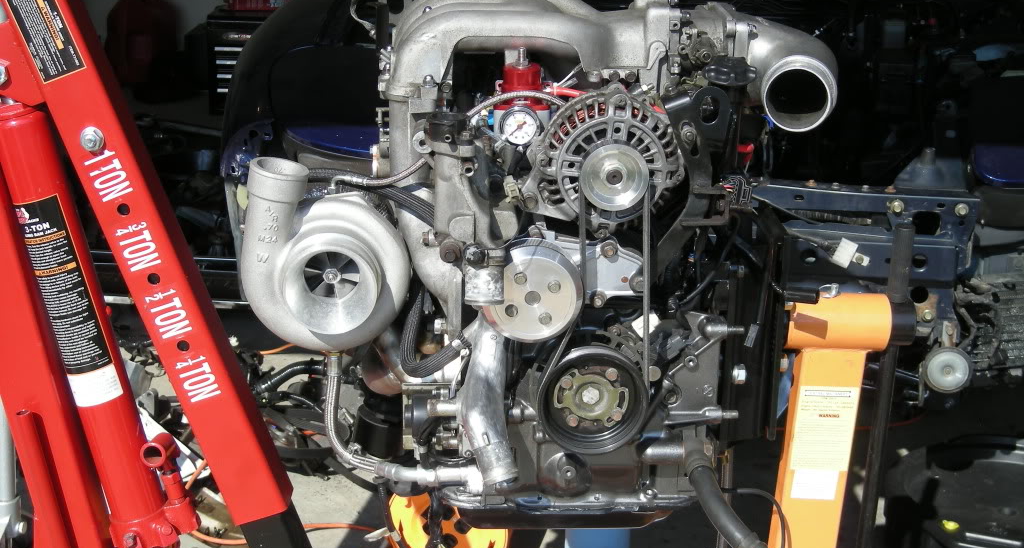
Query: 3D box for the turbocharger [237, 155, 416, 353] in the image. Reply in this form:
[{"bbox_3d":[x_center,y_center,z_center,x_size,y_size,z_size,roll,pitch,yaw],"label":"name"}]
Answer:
[{"bbox_3d":[-0.201,-0.031,1.975,0.178,0.195,0.220,-1,14,-5],"label":"turbocharger"}]

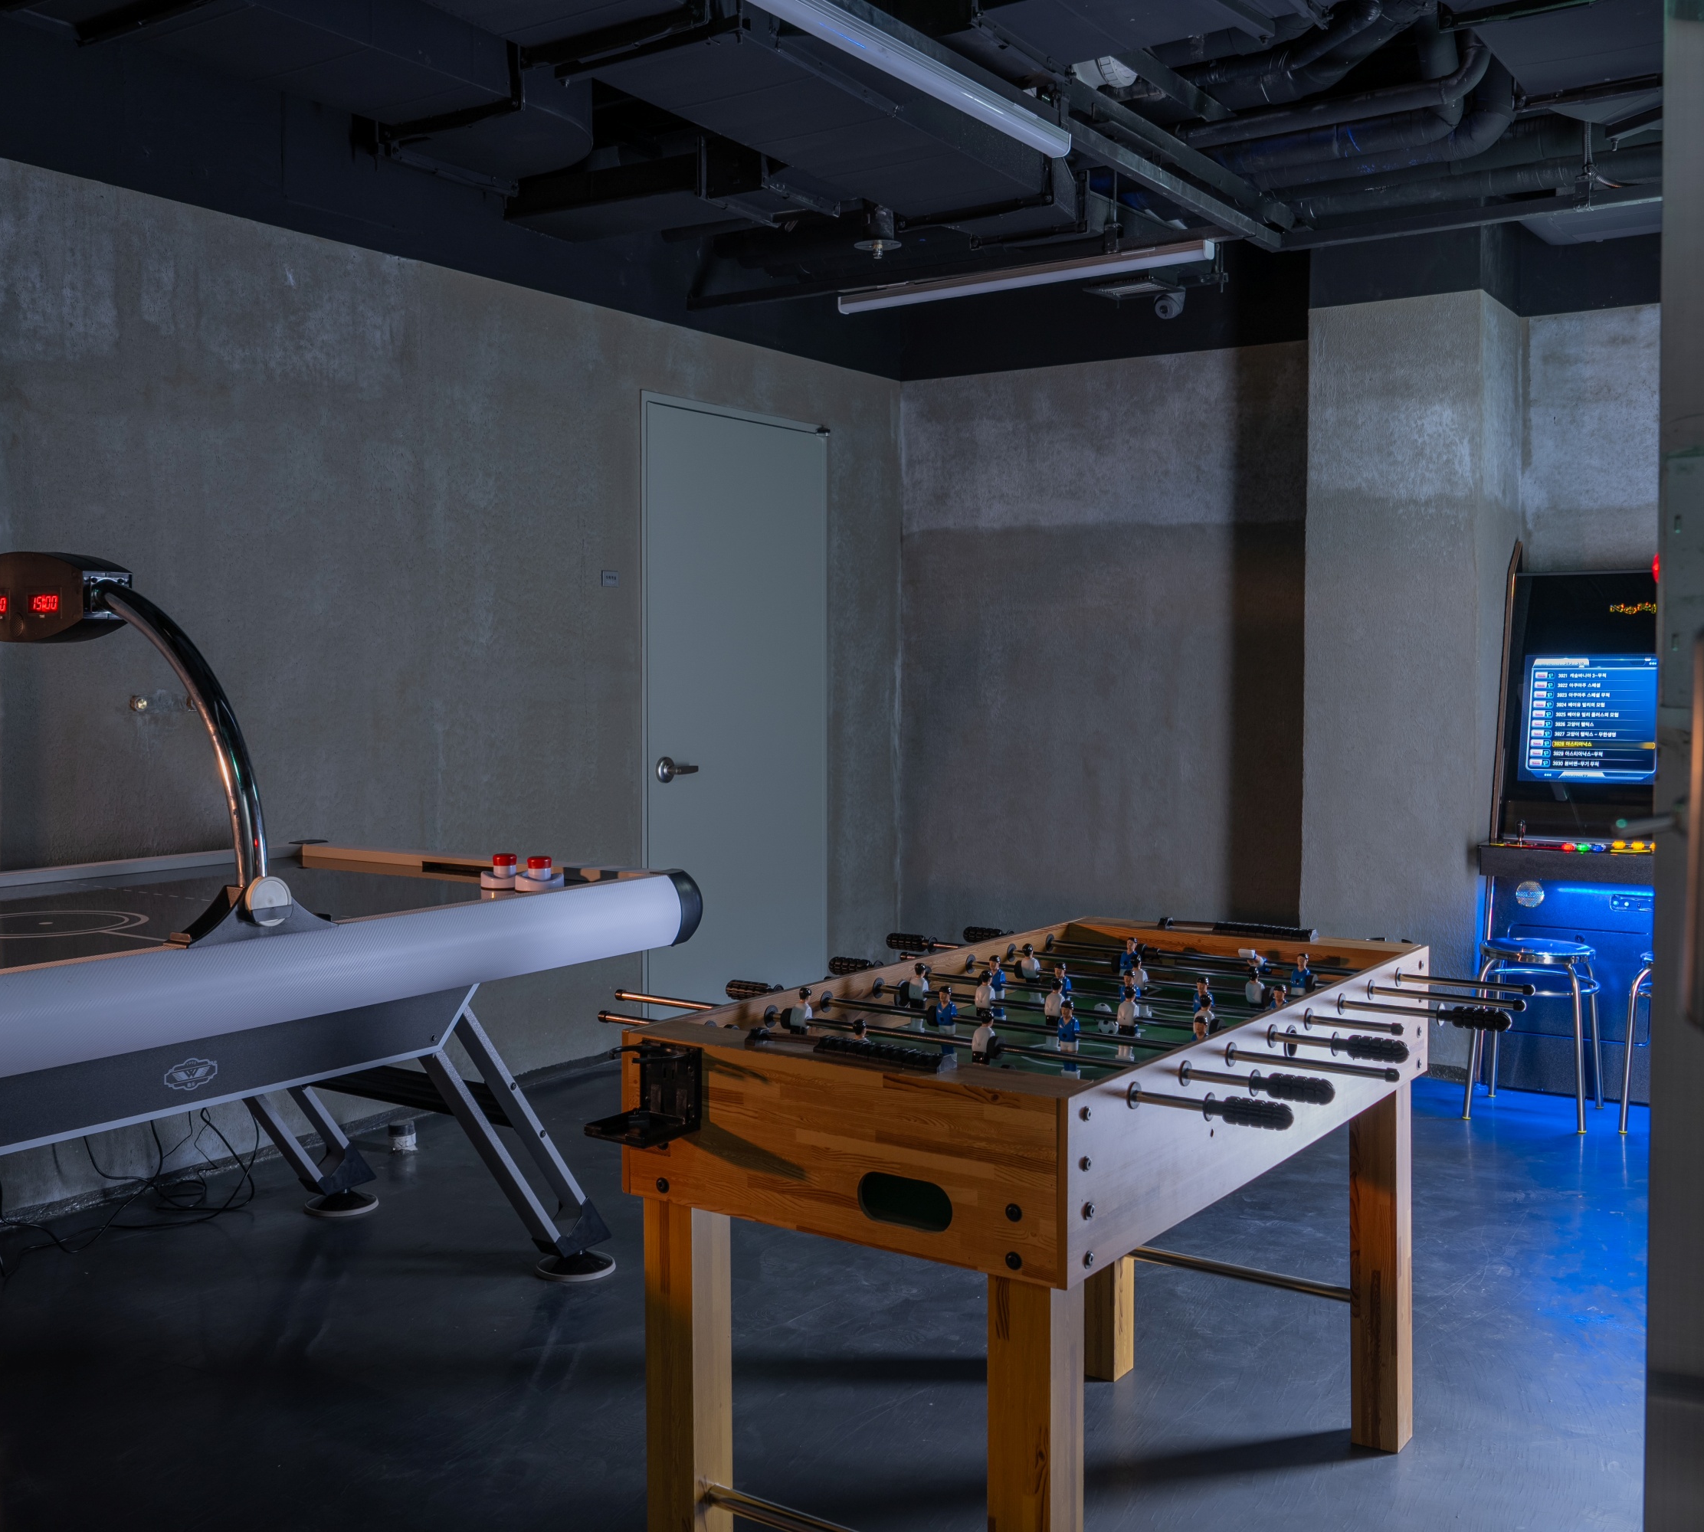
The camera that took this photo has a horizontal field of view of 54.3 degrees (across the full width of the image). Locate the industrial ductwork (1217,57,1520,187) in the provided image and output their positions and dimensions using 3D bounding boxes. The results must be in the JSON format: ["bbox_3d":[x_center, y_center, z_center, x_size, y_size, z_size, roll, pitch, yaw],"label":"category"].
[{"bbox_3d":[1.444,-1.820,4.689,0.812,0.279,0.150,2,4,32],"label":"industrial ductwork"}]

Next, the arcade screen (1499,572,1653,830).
[{"bbox_3d":[2.280,-0.180,4.811,0.690,0.800,0.090,2,-9,31],"label":"arcade screen"}]

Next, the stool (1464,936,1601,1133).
[{"bbox_3d":[1.885,0.732,4.567,0.320,0.457,0.320,2,4,31],"label":"stool"}]

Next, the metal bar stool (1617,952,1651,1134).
[{"bbox_3d":[2.260,0.739,4.447,0.320,0.457,0.320,2,4,31],"label":"metal bar stool"}]

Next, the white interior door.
[{"bbox_3d":[-0.387,-0.170,5.825,0.070,2.110,0.980,2,4,36],"label":"white interior door"}]

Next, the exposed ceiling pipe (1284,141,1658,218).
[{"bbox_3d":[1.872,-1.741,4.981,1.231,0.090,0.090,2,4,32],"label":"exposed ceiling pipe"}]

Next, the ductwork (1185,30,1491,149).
[{"bbox_3d":[1.237,-1.752,4.294,0.786,0.177,0.090,2,4,32],"label":"ductwork"}]

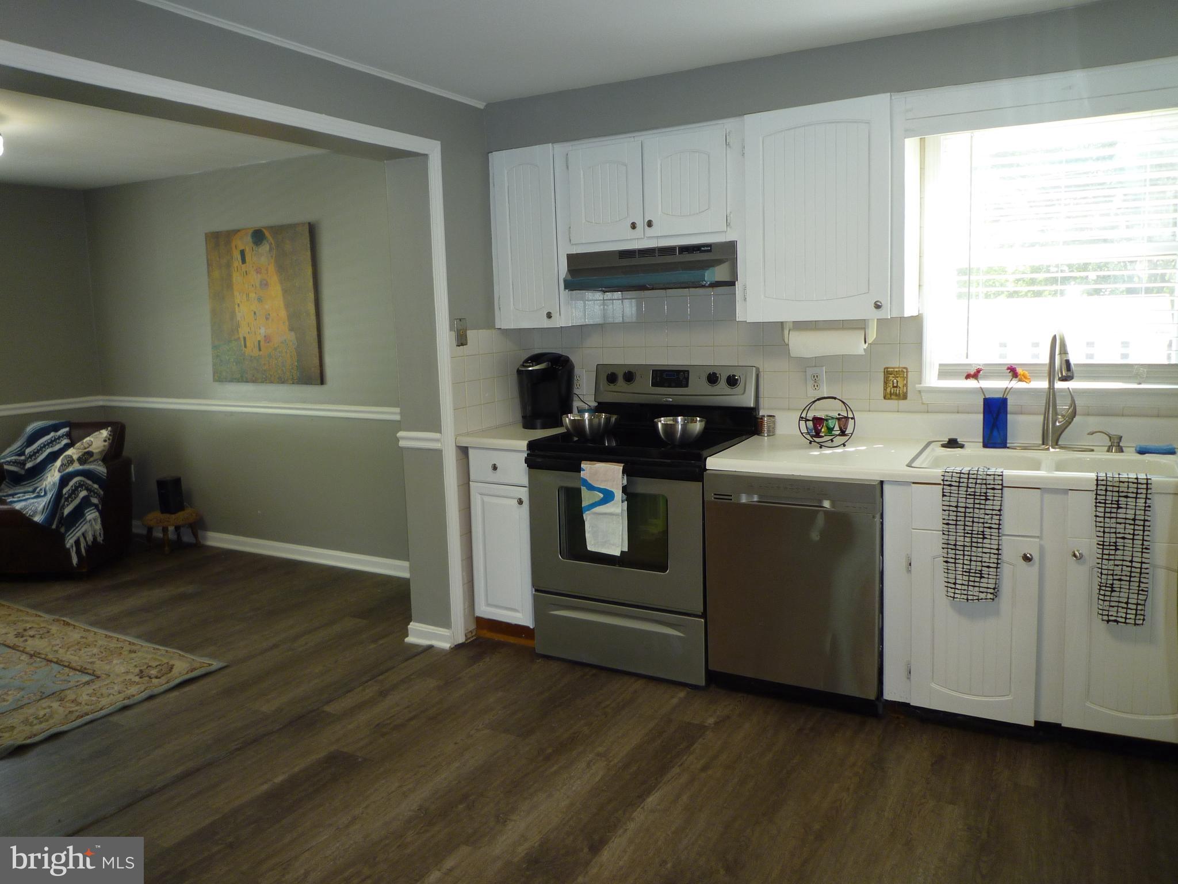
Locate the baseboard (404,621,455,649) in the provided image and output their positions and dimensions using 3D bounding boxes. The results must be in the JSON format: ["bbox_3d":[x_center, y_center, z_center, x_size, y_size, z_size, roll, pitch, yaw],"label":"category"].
[{"bbox_3d":[-0.719,0.866,3.827,0.245,0.102,0.030,3,9,28],"label":"baseboard"}]

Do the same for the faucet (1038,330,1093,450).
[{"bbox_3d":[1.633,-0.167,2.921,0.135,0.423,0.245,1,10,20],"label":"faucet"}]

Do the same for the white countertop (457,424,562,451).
[{"bbox_3d":[-0.251,-0.044,3.842,0.364,0.038,0.662,3,11,28],"label":"white countertop"}]

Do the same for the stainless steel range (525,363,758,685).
[{"bbox_3d":[0.240,0.294,3.587,0.762,1.176,0.715,3,11,28],"label":"stainless steel range"}]

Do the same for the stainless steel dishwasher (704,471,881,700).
[{"bbox_3d":[0.844,0.475,3.268,0.603,0.816,0.620,3,11,28],"label":"stainless steel dishwasher"}]

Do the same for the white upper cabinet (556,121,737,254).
[{"bbox_3d":[0.293,-1.037,3.572,0.796,0.454,0.340,3,9,28],"label":"white upper cabinet"}]

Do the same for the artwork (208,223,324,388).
[{"bbox_3d":[-1.956,-0.810,5.112,0.910,0.913,0.037,3,9,28],"label":"artwork"}]

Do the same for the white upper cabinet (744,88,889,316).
[{"bbox_3d":[0.909,-0.858,3.260,0.565,0.768,0.325,3,11,28],"label":"white upper cabinet"}]

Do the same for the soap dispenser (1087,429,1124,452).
[{"bbox_3d":[1.794,0.003,2.948,0.110,0.074,0.052,0,10,14],"label":"soap dispenser"}]

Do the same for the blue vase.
[{"bbox_3d":[1.490,-0.075,3.122,0.079,0.187,0.079,3,9,28],"label":"blue vase"}]

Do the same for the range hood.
[{"bbox_3d":[0.310,-0.729,3.598,0.761,0.164,0.365,3,9,28],"label":"range hood"}]

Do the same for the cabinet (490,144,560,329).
[{"bbox_3d":[-0.206,-0.910,3.864,0.348,0.768,0.340,3,9,28],"label":"cabinet"}]

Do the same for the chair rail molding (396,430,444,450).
[{"bbox_3d":[-0.720,-0.004,3.629,0.235,0.067,0.030,3,11,28],"label":"chair rail molding"}]

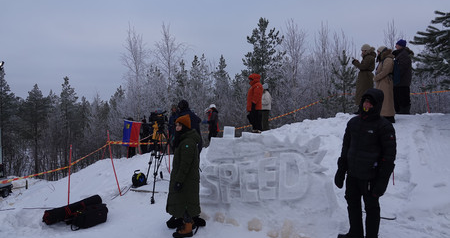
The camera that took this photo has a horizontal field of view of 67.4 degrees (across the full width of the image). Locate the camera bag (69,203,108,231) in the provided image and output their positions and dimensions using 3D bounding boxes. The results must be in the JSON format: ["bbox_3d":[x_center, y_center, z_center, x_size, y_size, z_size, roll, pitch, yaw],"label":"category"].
[{"bbox_3d":[-1.950,1.410,4.850,0.480,0.230,0.290,0,0,-35],"label":"camera bag"}]

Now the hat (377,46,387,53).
[{"bbox_3d":[3.593,-1.567,7.700,0.240,0.210,0.210,0,0,3],"label":"hat"}]

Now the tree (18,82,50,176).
[{"bbox_3d":[-16.369,0.945,29.000,2.800,8.100,2.800,0,0,0],"label":"tree"}]

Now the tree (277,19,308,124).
[{"bbox_3d":[3.800,-2.400,19.000,1.800,6.400,1.800,0,0,12],"label":"tree"}]

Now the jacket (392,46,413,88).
[{"bbox_3d":[4.272,-1.236,8.100,0.460,0.930,0.560,0,0,6],"label":"jacket"}]

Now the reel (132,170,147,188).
[{"bbox_3d":[-1.799,1.256,7.100,0.300,0.380,0.220,0,0,-20],"label":"reel"}]

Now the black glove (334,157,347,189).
[{"bbox_3d":[1.320,0.620,3.850,0.120,0.350,0.130,6,0,20],"label":"black glove"}]

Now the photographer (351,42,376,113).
[{"bbox_3d":[3.300,-0.930,8.000,0.560,1.700,0.520,0,0,22],"label":"photographer"}]

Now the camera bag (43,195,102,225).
[{"bbox_3d":[-2.590,1.564,5.750,0.250,0.230,1.000,0,0,39],"label":"camera bag"}]

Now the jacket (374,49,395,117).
[{"bbox_3d":[3.620,-0.810,7.650,0.430,1.520,0.500,0,0,22],"label":"jacket"}]

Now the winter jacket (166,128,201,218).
[{"bbox_3d":[-0.572,0.758,4.650,0.460,1.220,0.540,0,0,-9],"label":"winter jacket"}]

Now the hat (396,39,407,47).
[{"bbox_3d":[4.240,-1.810,8.100,0.240,0.200,0.210,0,0,22],"label":"hat"}]

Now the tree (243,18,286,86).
[{"bbox_3d":[1.990,-1.889,17.000,2.300,6.400,2.300,0,0,0],"label":"tree"}]

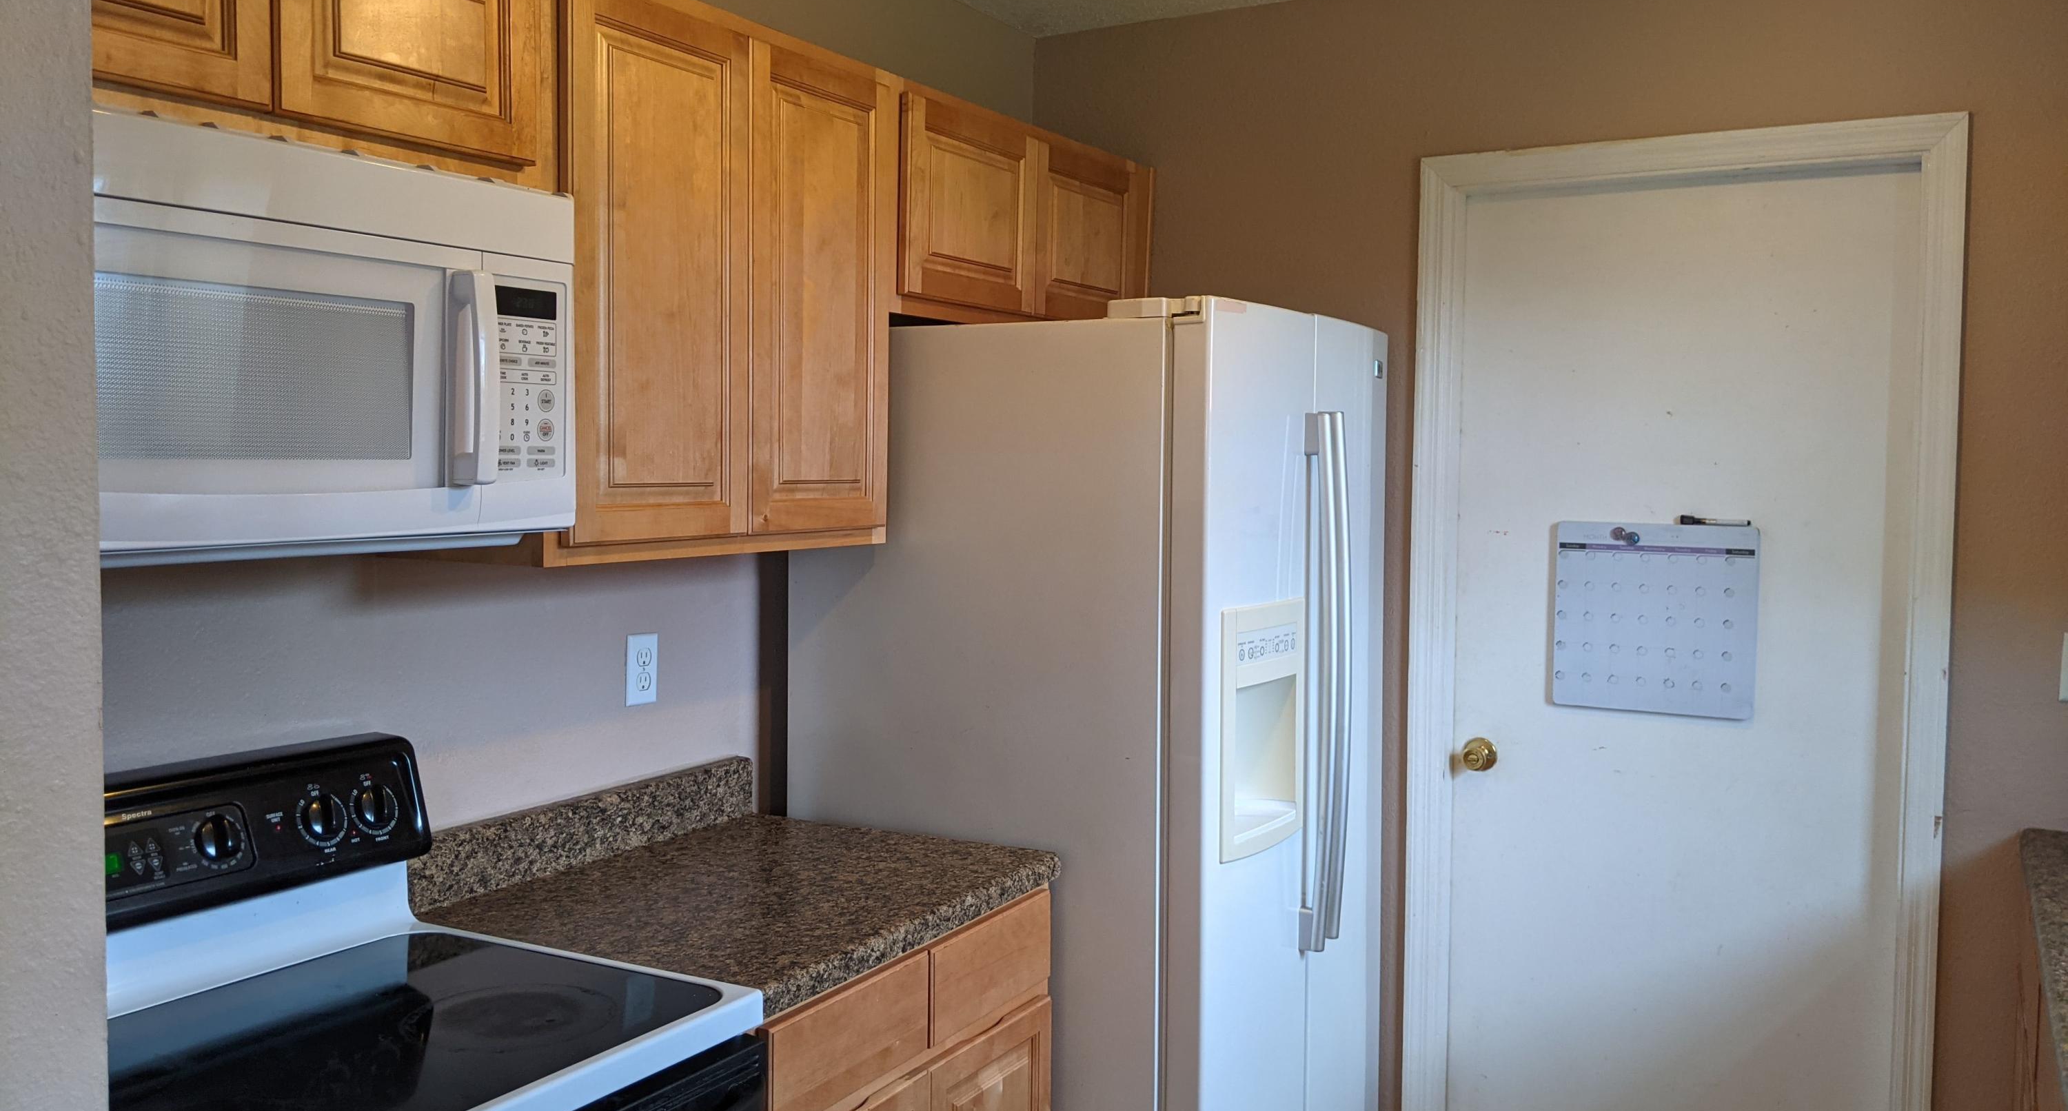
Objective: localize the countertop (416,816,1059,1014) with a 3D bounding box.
[{"bbox_3d":[-0.411,0.508,2.400,0.629,0.042,0.763,2,4,29],"label":"countertop"}]

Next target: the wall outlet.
[{"bbox_3d":[-0.635,0.187,2.633,0.008,0.115,0.071,2,4,29],"label":"wall outlet"}]

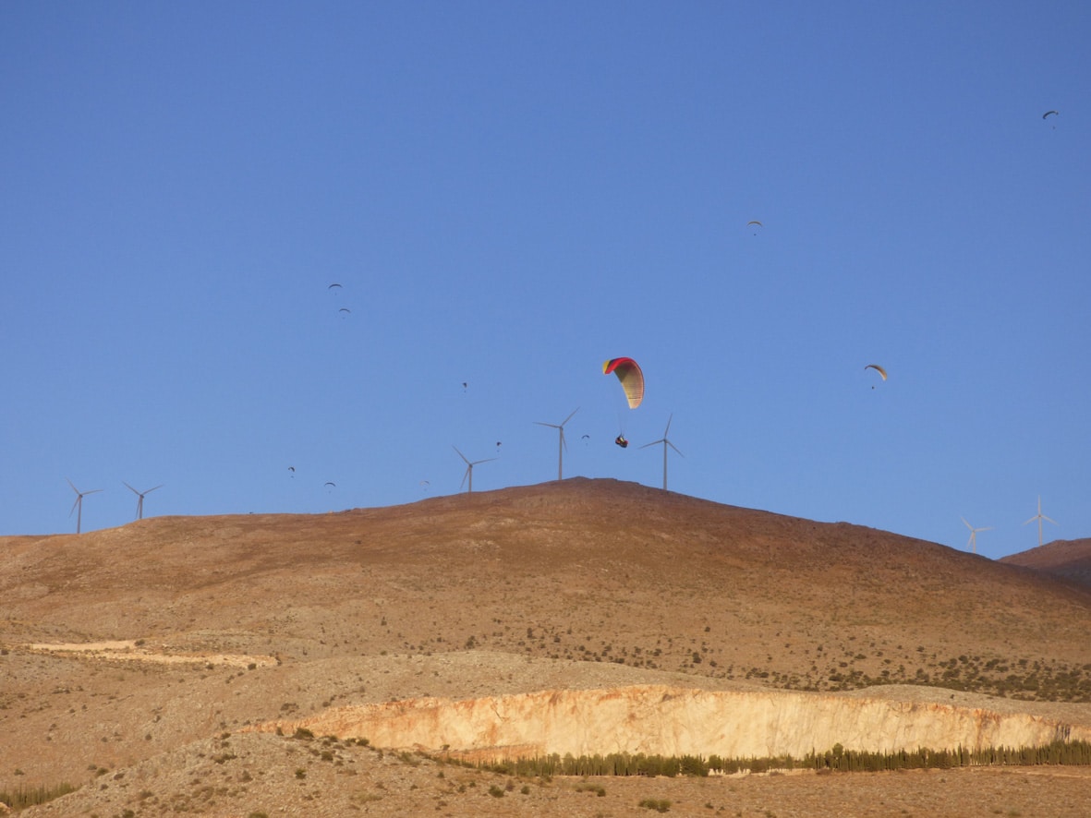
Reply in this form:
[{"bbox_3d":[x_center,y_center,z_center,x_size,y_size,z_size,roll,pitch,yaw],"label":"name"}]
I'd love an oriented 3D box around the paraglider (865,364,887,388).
[{"bbox_3d":[126.460,-12.070,1120.000,9.200,8.400,2.800,22,-11,-23],"label":"paraglider"}]

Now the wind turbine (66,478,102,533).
[{"bbox_3d":[-798.200,173.970,5077.660,71.300,113.400,14.000,-2,-11,12],"label":"wind turbine"}]

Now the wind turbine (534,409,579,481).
[{"bbox_3d":[17.510,51.540,4330.770,73.900,111.700,14.000,-3,-11,18],"label":"wind turbine"}]

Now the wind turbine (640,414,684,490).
[{"bbox_3d":[178.570,67.360,4481.500,73.900,122.700,14.000,-3,-11,18],"label":"wind turbine"}]

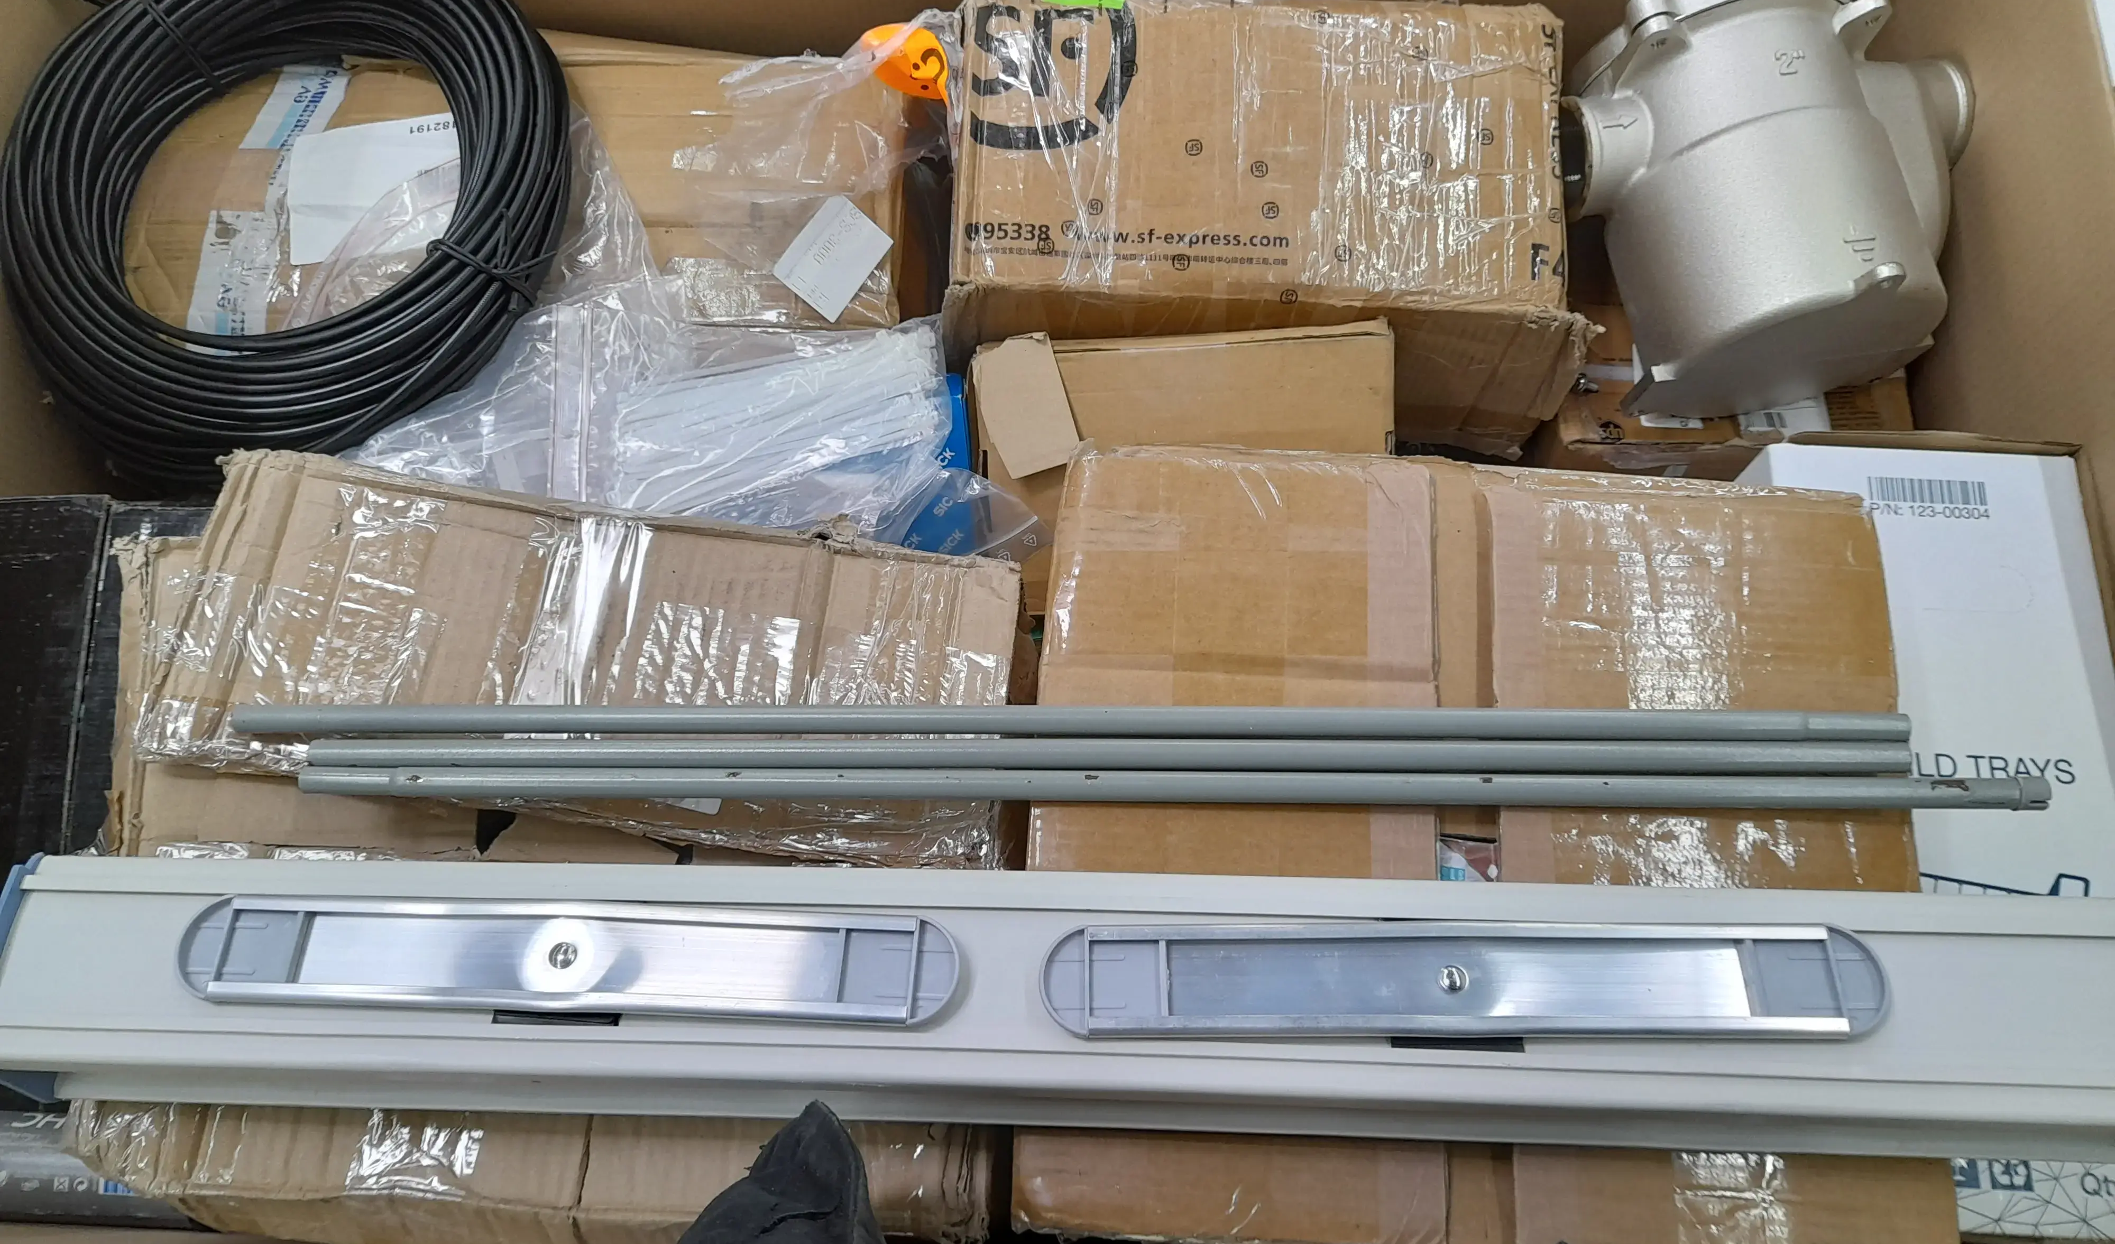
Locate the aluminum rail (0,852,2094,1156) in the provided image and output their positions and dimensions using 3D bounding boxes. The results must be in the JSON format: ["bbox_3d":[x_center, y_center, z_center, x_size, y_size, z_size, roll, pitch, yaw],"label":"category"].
[{"bbox_3d":[0.014,0.184,0.710,1.000,0.060,0.115,1,75,2],"label":"aluminum rail"}]

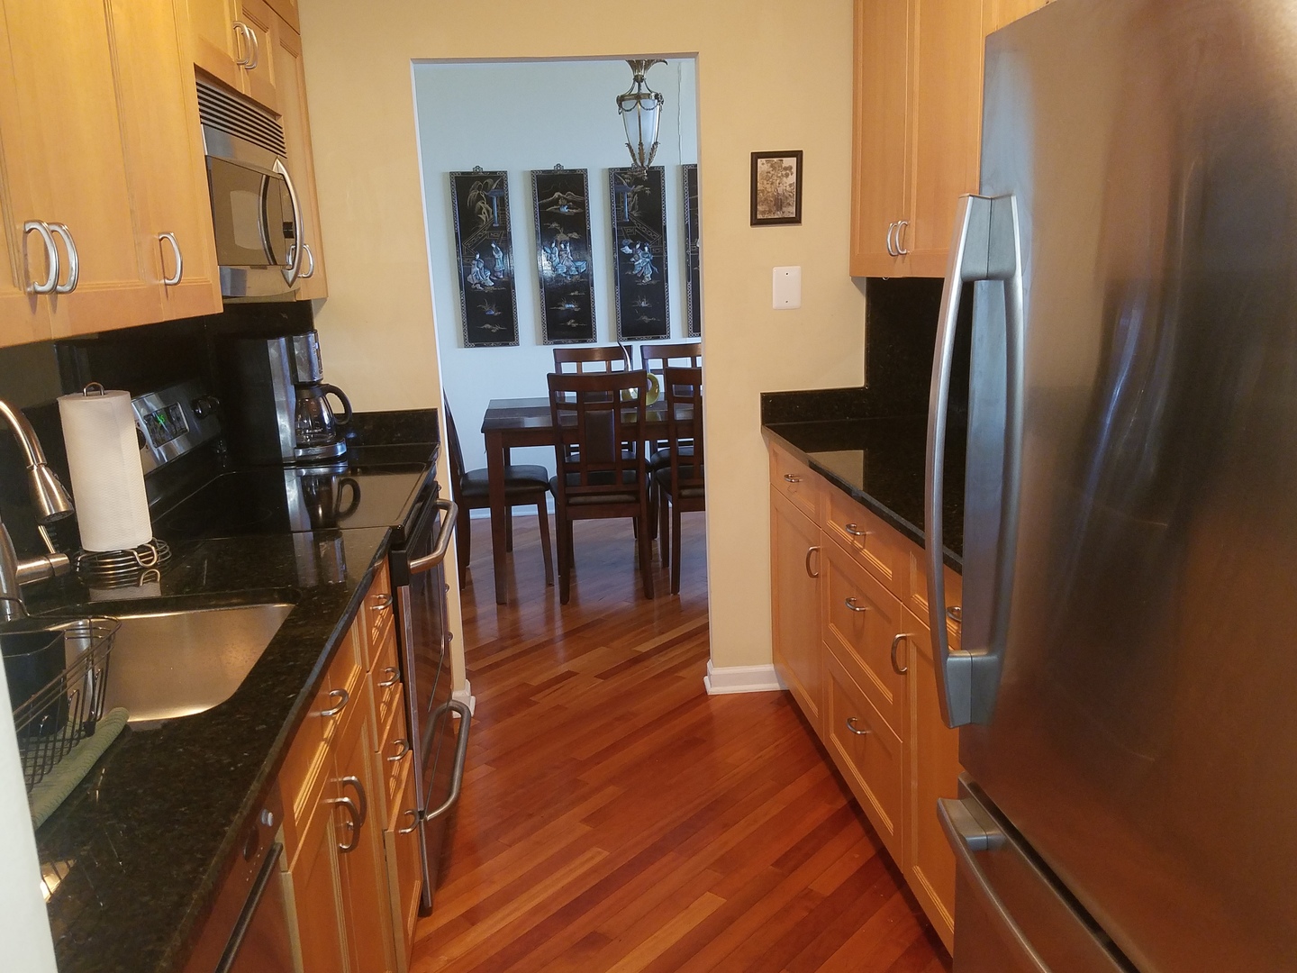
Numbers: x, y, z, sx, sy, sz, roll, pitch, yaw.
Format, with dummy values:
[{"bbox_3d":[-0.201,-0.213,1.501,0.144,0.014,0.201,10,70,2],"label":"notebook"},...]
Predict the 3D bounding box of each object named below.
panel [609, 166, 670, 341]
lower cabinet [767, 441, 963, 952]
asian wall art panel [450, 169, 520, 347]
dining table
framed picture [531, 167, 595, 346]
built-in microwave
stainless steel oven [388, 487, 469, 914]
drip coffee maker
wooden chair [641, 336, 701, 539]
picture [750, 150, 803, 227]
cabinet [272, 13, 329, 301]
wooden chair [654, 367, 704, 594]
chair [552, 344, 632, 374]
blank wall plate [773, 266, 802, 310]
[{"bbox_3d":[-0.037,-1.307,5.501,0.310,0.958,0.020,-3,13,-6],"label":"panel"},{"bbox_3d":[0.802,0.422,2.386,0.600,0.866,1.740,-4,13,-6],"label":"lower cabinet"},{"bbox_3d":[-0.898,-1.252,5.390,0.305,0.950,0.022,-4,13,-6],"label":"asian wall art panel"},{"bbox_3d":[0.003,0.004,4.669,1.490,0.782,0.880,-3,13,-6],"label":"dining table"},{"bbox_3d":[-0.464,-1.277,5.437,0.305,0.950,0.022,-4,13,-6],"label":"framed picture"},{"bbox_3d":[-1.053,-0.646,2.238,0.384,0.429,0.722,-3,13,-6],"label":"built-in microwave"},{"bbox_3d":[-0.849,0.473,2.542,0.687,0.923,0.747,-3,13,-6],"label":"stainless steel oven"},{"bbox_3d":[-1.052,-0.271,2.905,0.338,0.373,0.172,-3,13,-6],"label":"drip coffee maker"},{"bbox_3d":[0.205,-0.193,4.952,0.450,0.995,0.500,-4,13,-6],"label":"wooden chair"},{"bbox_3d":[0.402,-0.923,3.019,0.165,0.223,0.018,-3,13,-6],"label":"picture"},{"bbox_3d":[-1.131,-0.885,2.690,0.343,0.734,0.318,-3,13,-6],"label":"cabinet"},{"bbox_3d":[0.263,-0.062,4.359,0.450,0.995,0.500,-4,13,-6],"label":"wooden chair"},{"bbox_3d":[-0.240,-0.164,4.904,0.450,0.995,0.500,-4,13,-6],"label":"chair"},{"bbox_3d":[0.430,-0.612,3.006,0.083,0.125,0.008,-4,13,-6],"label":"blank wall plate"}]

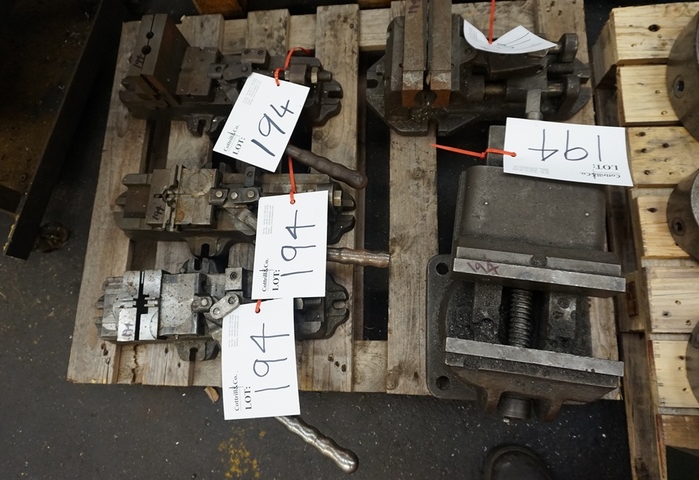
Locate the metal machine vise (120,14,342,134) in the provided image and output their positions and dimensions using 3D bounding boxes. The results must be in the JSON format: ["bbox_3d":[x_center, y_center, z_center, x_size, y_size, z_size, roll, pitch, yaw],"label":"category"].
[{"bbox_3d":[-0.182,-0.225,0.677,0.342,0.084,0.140,4,77,8],"label":"metal machine vise"}]

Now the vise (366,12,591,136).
[{"bbox_3d":[0.168,-0.230,0.625,0.305,0.102,0.165,0,76,7],"label":"vise"}]

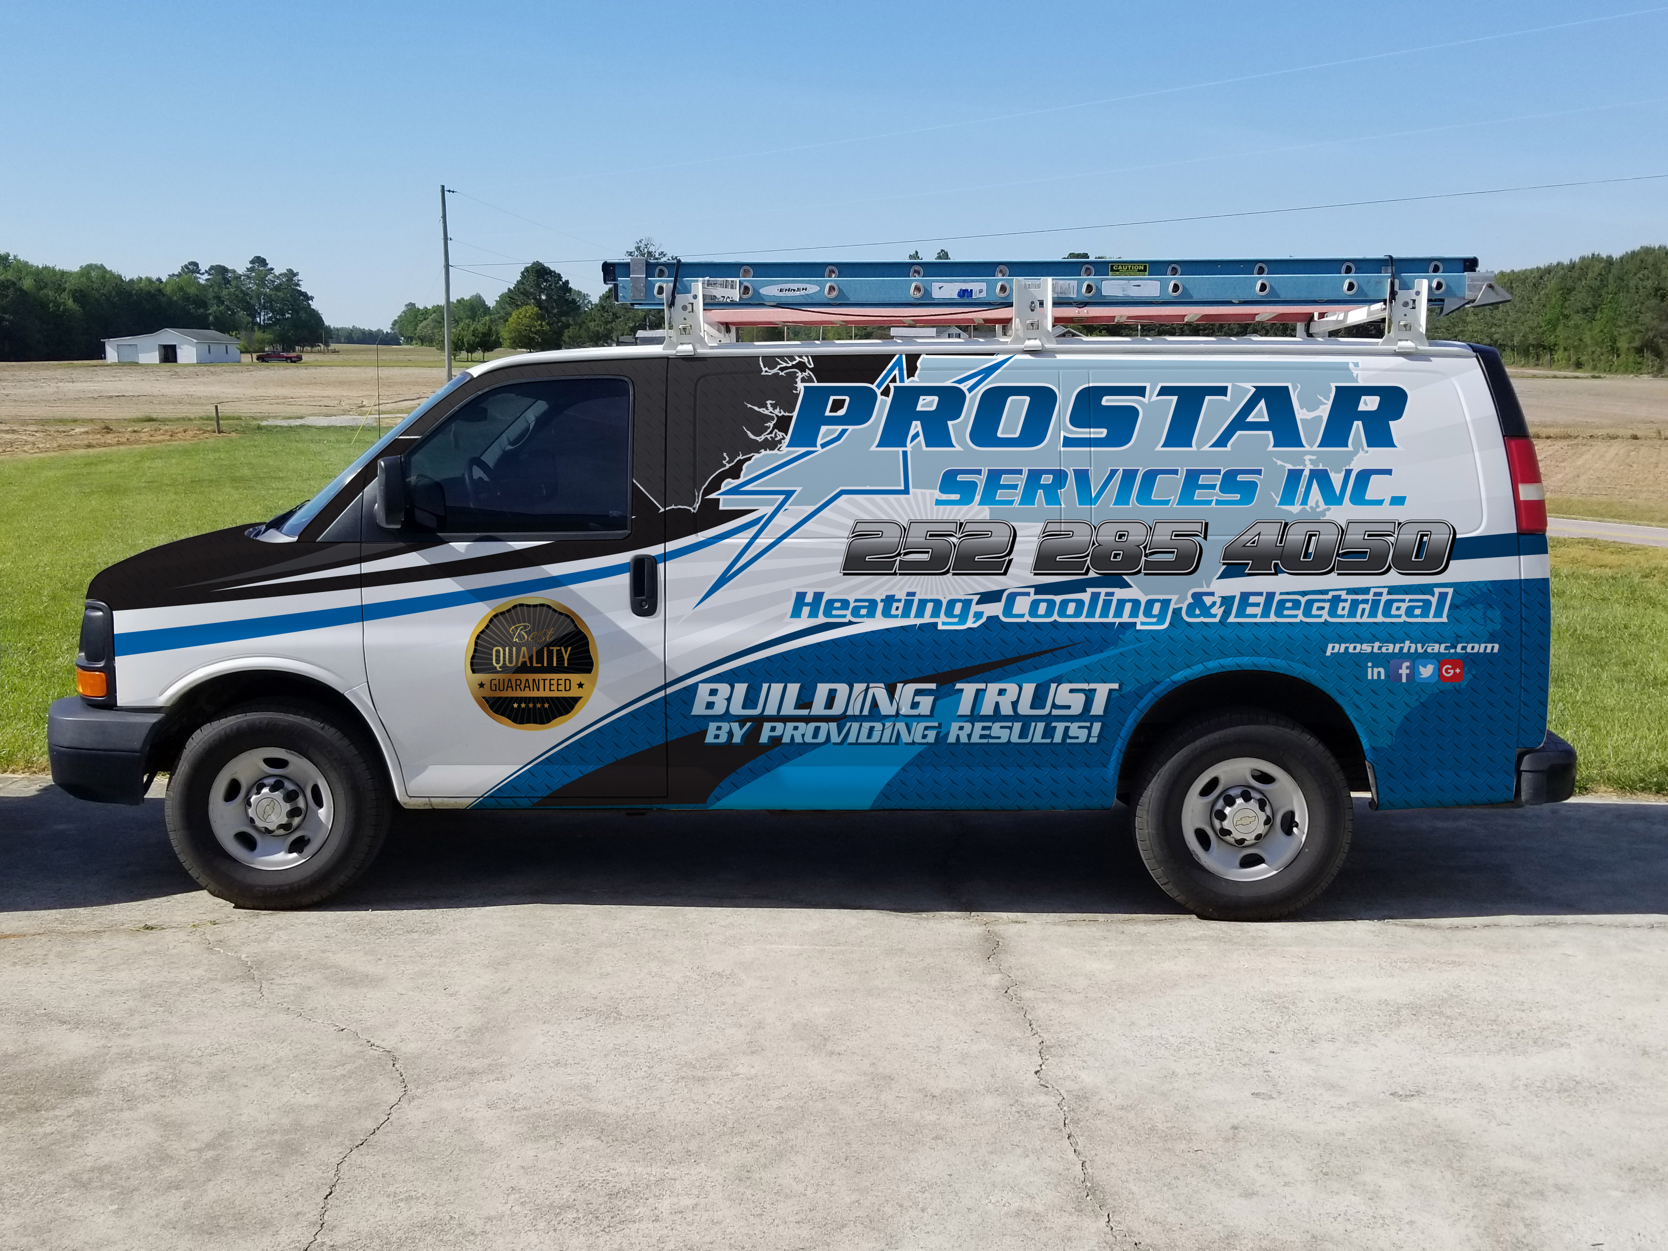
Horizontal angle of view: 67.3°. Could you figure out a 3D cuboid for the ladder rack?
[{"bbox_3d":[0.793,-1.245,4.918,3.218,0.322,1.240,0,13,2],"label":"ladder rack"}]

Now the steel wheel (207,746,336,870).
[{"bbox_3d":[-1.993,0.641,4.528,0.450,0.450,0.180,0,13,2],"label":"steel wheel"}]

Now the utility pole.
[{"bbox_3d":[-15.825,-13.706,51.230,0.270,8.130,0.270,2,13,0],"label":"utility pole"}]

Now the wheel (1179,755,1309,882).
[{"bbox_3d":[1.435,0.660,4.431,0.450,0.450,0.180,0,13,2],"label":"wheel"}]

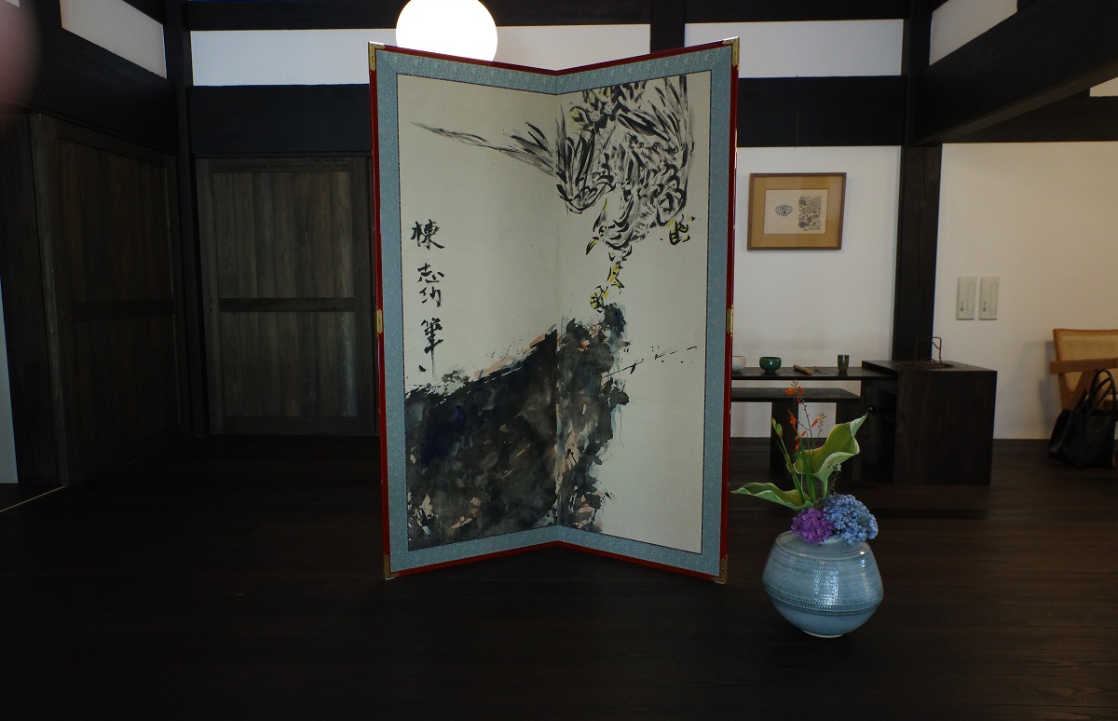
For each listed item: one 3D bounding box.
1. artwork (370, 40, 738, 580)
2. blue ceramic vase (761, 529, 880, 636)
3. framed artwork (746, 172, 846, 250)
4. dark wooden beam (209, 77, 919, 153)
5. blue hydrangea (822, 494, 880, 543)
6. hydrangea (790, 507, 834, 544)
[{"bbox_3d":[-0.012,-0.143,2.449,1.137,1.717,0.369,0,6,2],"label":"artwork"},{"bbox_3d":[0.748,0.632,2.027,0.322,0.265,0.322,0,6,2],"label":"blue ceramic vase"},{"bbox_3d":[1.439,-0.902,4.335,0.563,0.456,0.028,0,10,2],"label":"framed artwork"},{"bbox_3d":[-0.108,-1.495,4.406,4.343,0.402,0.140,0,6,2],"label":"dark wooden beam"},{"bbox_3d":[0.812,0.442,1.995,0.156,0.132,0.148,0,6,2],"label":"blue hydrangea"},{"bbox_3d":[0.696,0.454,1.965,0.117,0.098,0.112,0,6,2],"label":"hydrangea"}]

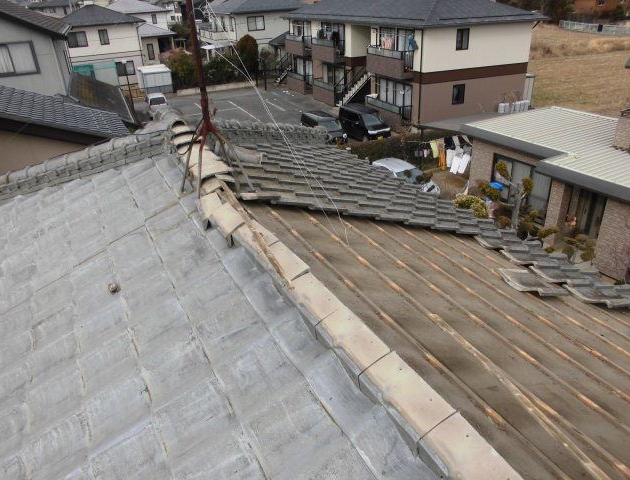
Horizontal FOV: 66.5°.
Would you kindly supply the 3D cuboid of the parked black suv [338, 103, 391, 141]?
[{"bbox_3d":[2.859,-6.718,28.116,1.500,1.800,3.450,-15,30,-25],"label":"parked black suv"}]

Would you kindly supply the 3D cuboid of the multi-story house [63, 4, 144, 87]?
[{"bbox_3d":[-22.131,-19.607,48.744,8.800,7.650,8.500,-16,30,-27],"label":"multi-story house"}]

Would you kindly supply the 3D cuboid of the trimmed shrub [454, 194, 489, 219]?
[{"bbox_3d":[5.993,-1.158,18.260,1.330,1.050,1.330,-16,30,-27],"label":"trimmed shrub"}]

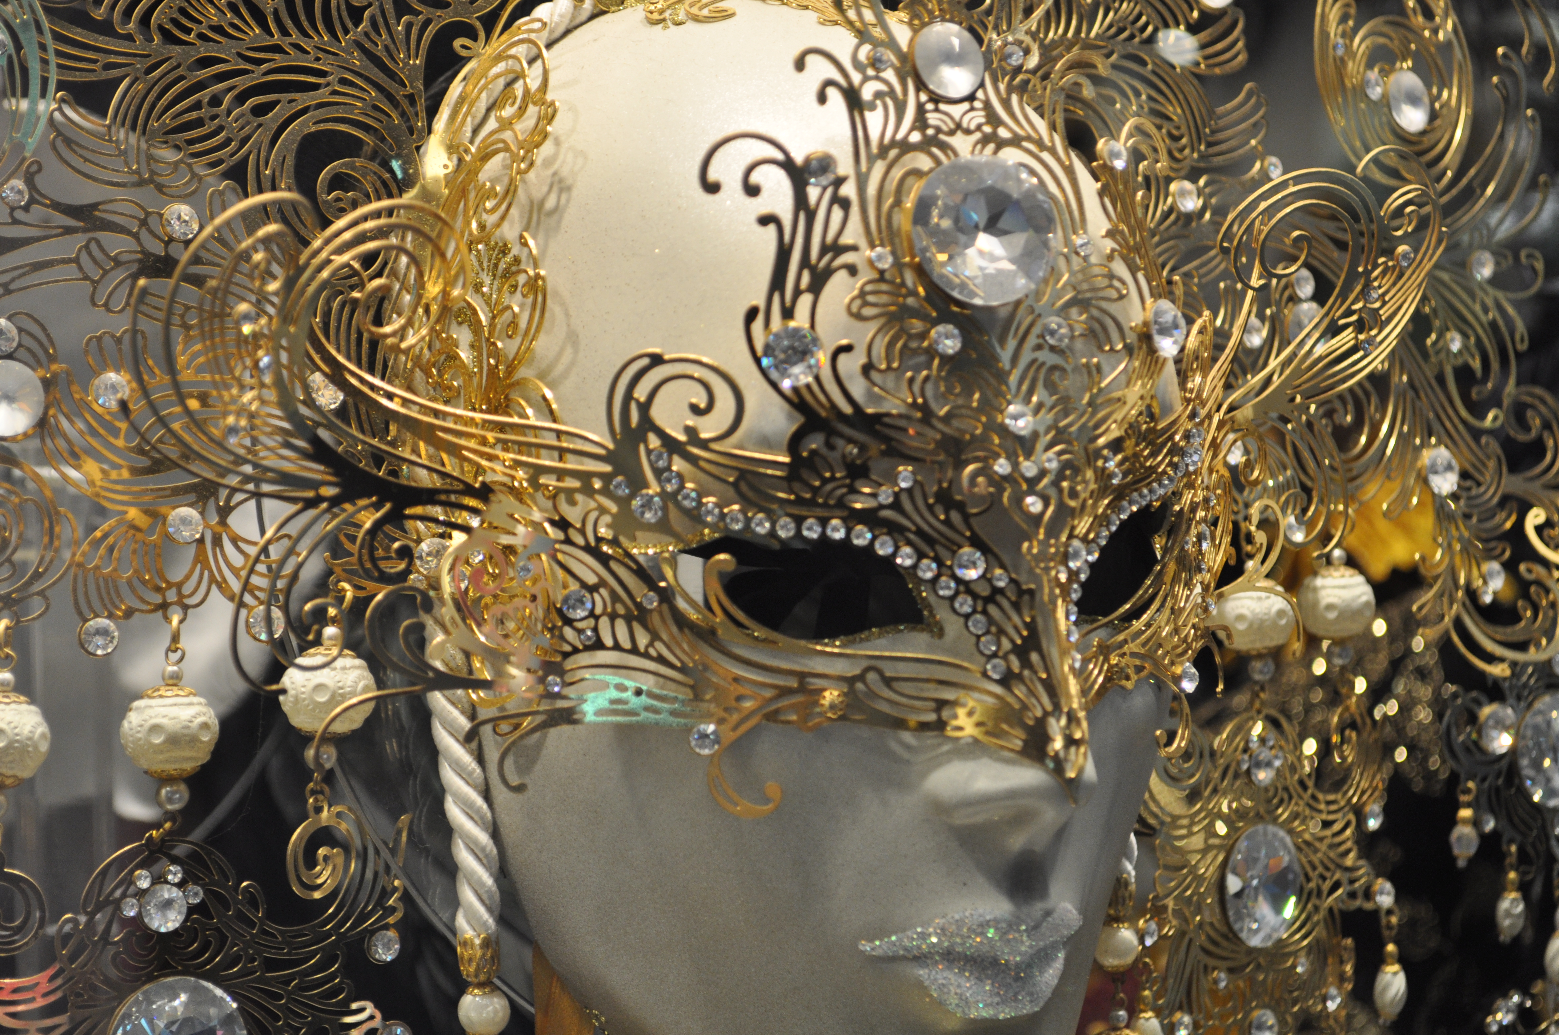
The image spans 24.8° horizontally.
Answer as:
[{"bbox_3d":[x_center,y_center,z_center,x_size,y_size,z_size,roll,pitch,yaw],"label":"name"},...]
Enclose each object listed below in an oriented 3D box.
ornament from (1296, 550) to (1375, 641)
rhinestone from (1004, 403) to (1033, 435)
[{"bbox_3d":[0.126,0.018,0.800,0.018,0.021,0.018,2,3,0],"label":"ornament"},{"bbox_3d":[0.044,-0.018,0.654,0.006,0.006,0.003,0,-2,-28],"label":"rhinestone"}]

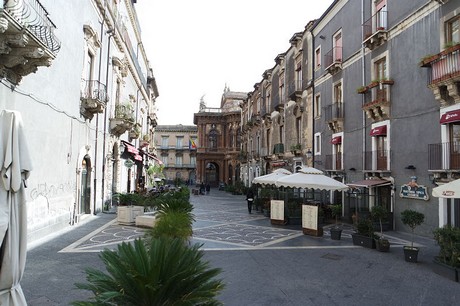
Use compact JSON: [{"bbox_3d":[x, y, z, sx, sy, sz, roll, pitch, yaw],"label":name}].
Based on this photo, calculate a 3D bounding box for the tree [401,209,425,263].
[{"bbox_3d":[5.356,2.422,9.072,0.660,1.520,0.660,1,-4,-9],"label":"tree"}]

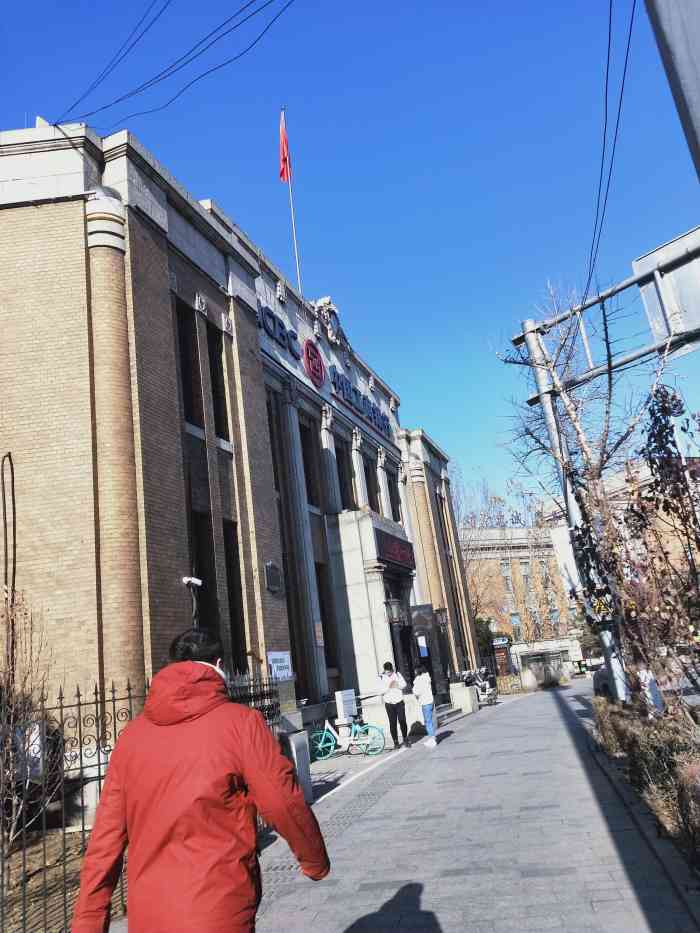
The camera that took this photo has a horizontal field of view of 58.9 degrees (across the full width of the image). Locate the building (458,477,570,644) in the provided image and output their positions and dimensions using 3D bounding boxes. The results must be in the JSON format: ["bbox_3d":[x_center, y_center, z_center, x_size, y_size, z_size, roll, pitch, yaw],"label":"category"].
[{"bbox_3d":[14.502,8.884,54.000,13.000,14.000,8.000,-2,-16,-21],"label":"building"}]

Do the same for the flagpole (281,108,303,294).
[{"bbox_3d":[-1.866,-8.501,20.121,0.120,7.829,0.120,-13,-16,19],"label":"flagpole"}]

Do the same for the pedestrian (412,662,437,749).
[{"bbox_3d":[1.517,4.937,12.871,0.420,1.630,0.450,-9,-15,3],"label":"pedestrian"}]

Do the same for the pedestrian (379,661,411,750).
[{"bbox_3d":[0.875,4.898,12.800,0.600,1.680,0.420,-4,-16,-14],"label":"pedestrian"}]

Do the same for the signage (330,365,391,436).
[{"bbox_3d":[0.471,-2.045,20.263,0.150,0.880,5.718,-13,-16,19],"label":"signage"}]

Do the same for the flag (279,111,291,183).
[{"bbox_3d":[-2.194,-10.654,20.772,0.350,2.935,0.500,-12,-16,14],"label":"flag"}]

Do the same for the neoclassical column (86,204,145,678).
[{"bbox_3d":[-3.441,-0.462,9.124,0.620,8.576,0.620,-13,-16,19],"label":"neoclassical column"}]

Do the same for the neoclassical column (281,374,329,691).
[{"bbox_3d":[-1.060,1.481,14.473,0.450,7.422,0.450,-13,-16,19],"label":"neoclassical column"}]

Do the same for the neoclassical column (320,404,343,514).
[{"bbox_3d":[-0.204,1.951,16.610,0.450,7.422,0.450,-13,-16,19],"label":"neoclassical column"}]

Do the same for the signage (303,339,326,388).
[{"bbox_3d":[-0.937,-2.708,16.672,0.150,1.300,1.409,-13,-16,19],"label":"signage"}]

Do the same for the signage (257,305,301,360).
[{"bbox_3d":[-1.677,-3.143,14.842,0.150,0.820,2.203,-13,-16,19],"label":"signage"}]

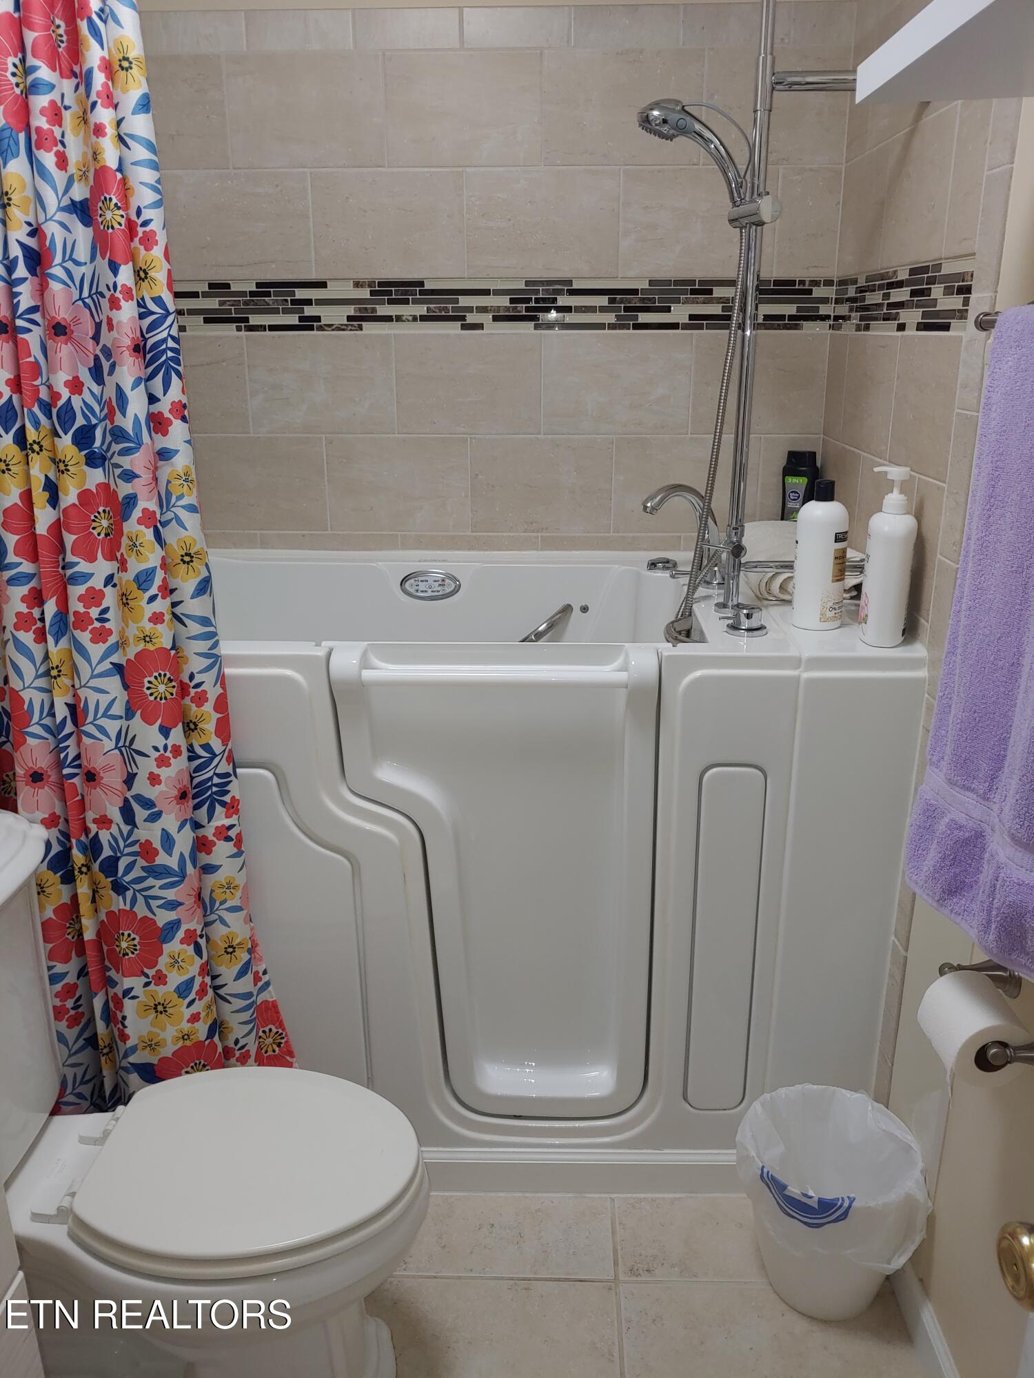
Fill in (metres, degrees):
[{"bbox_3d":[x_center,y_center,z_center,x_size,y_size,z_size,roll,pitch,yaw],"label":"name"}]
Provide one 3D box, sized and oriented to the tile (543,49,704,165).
[{"bbox_3d":[0.209,-1.137,1.950,0.311,0.206,0.010,1,19,2],"label":"tile"}]

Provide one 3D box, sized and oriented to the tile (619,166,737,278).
[{"bbox_3d":[0.359,-0.921,1.970,0.305,0.203,0.010,1,20,2],"label":"tile"}]

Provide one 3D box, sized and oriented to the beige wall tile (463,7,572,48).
[{"bbox_3d":[0.000,-1.241,1.869,0.203,0.067,0.010,1,20,2],"label":"beige wall tile"}]

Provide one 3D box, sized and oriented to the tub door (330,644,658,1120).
[{"bbox_3d":[-0.033,0.342,1.672,0.502,0.865,0.066,1,19,2],"label":"tub door"}]

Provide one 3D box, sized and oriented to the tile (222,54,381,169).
[{"bbox_3d":[-0.417,-1.143,1.968,0.311,0.206,0.010,1,19,2],"label":"tile"}]

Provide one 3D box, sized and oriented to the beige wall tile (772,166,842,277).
[{"bbox_3d":[0.569,-0.905,1.938,0.122,0.198,0.010,1,19,2],"label":"beige wall tile"}]

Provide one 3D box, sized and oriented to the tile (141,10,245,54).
[{"bbox_3d":[-0.619,-1.249,1.893,0.203,0.067,0.010,1,20,2],"label":"tile"}]

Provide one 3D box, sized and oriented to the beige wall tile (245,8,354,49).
[{"bbox_3d":[-0.422,-1.274,1.927,0.208,0.067,0.010,1,19,2],"label":"beige wall tile"}]

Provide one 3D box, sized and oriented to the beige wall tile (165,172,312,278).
[{"bbox_3d":[-0.555,-0.915,1.971,0.300,0.198,0.010,1,19,2],"label":"beige wall tile"}]

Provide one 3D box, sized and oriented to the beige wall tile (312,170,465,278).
[{"bbox_3d":[-0.252,-0.913,1.962,0.300,0.198,0.010,1,19,2],"label":"beige wall tile"}]

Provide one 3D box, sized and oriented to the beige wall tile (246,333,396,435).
[{"bbox_3d":[-0.412,-0.643,2.104,0.305,0.203,0.010,1,20,2],"label":"beige wall tile"}]

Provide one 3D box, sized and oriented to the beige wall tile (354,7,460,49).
[{"bbox_3d":[-0.207,-1.244,1.877,0.203,0.067,0.010,1,20,2],"label":"beige wall tile"}]

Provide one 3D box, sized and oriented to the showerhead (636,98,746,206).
[{"bbox_3d":[0.270,-0.833,1.545,0.170,0.152,0.056,1,19,2],"label":"showerhead"}]

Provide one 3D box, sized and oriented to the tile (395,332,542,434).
[{"bbox_3d":[-0.103,-0.645,2.115,0.311,0.206,0.010,1,19,2],"label":"tile"}]

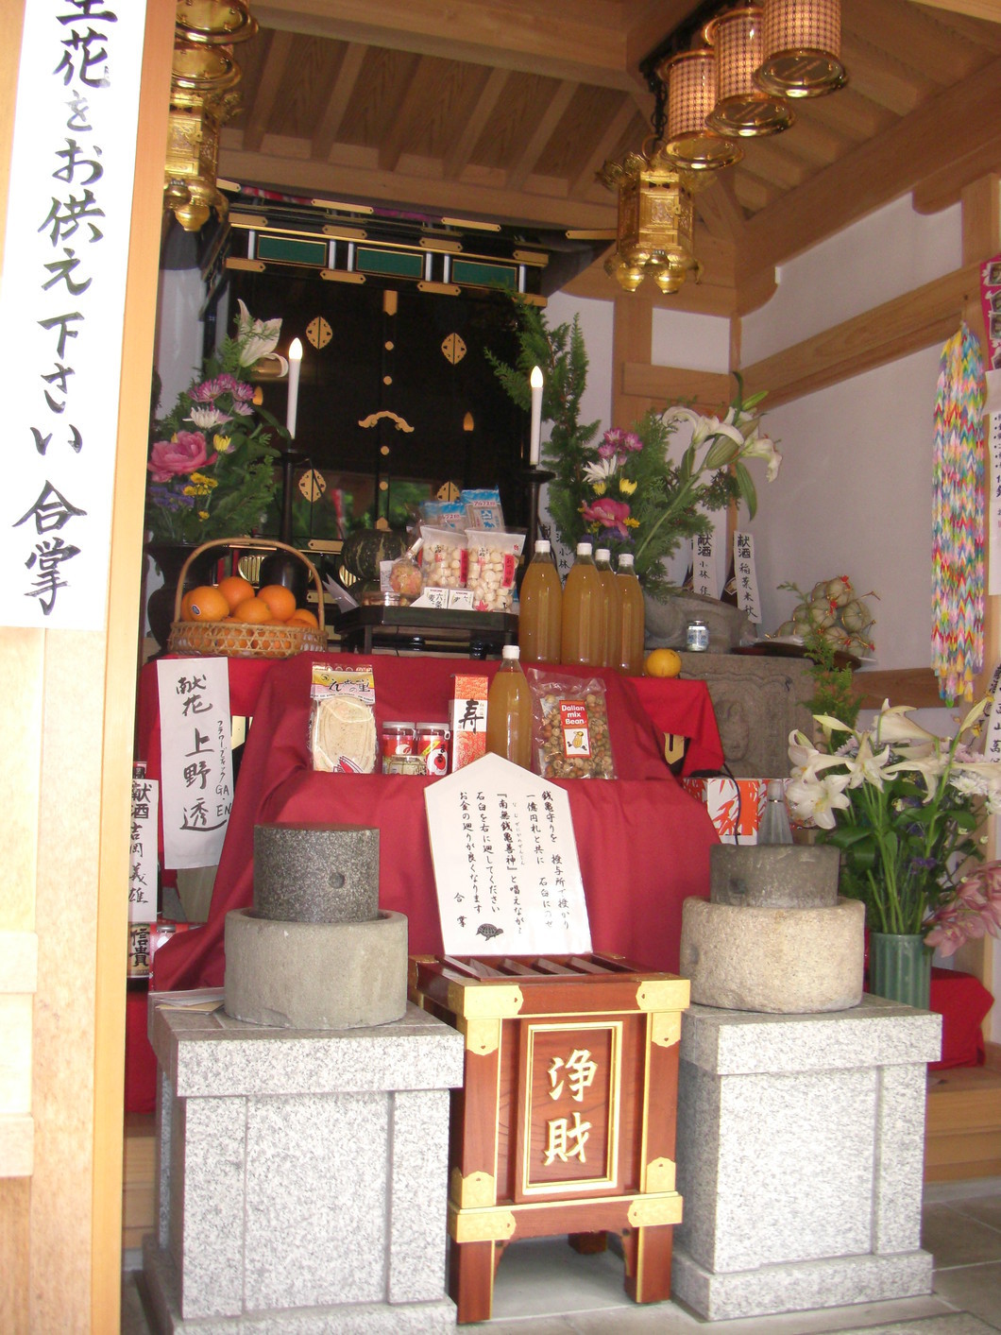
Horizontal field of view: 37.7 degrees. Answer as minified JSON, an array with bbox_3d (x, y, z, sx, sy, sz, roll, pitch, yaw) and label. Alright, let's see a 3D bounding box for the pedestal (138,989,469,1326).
[{"bbox_3d":[-0.356,0.855,2.531,0.468,0.530,0.462,3,-3,-19],"label":"pedestal"}]

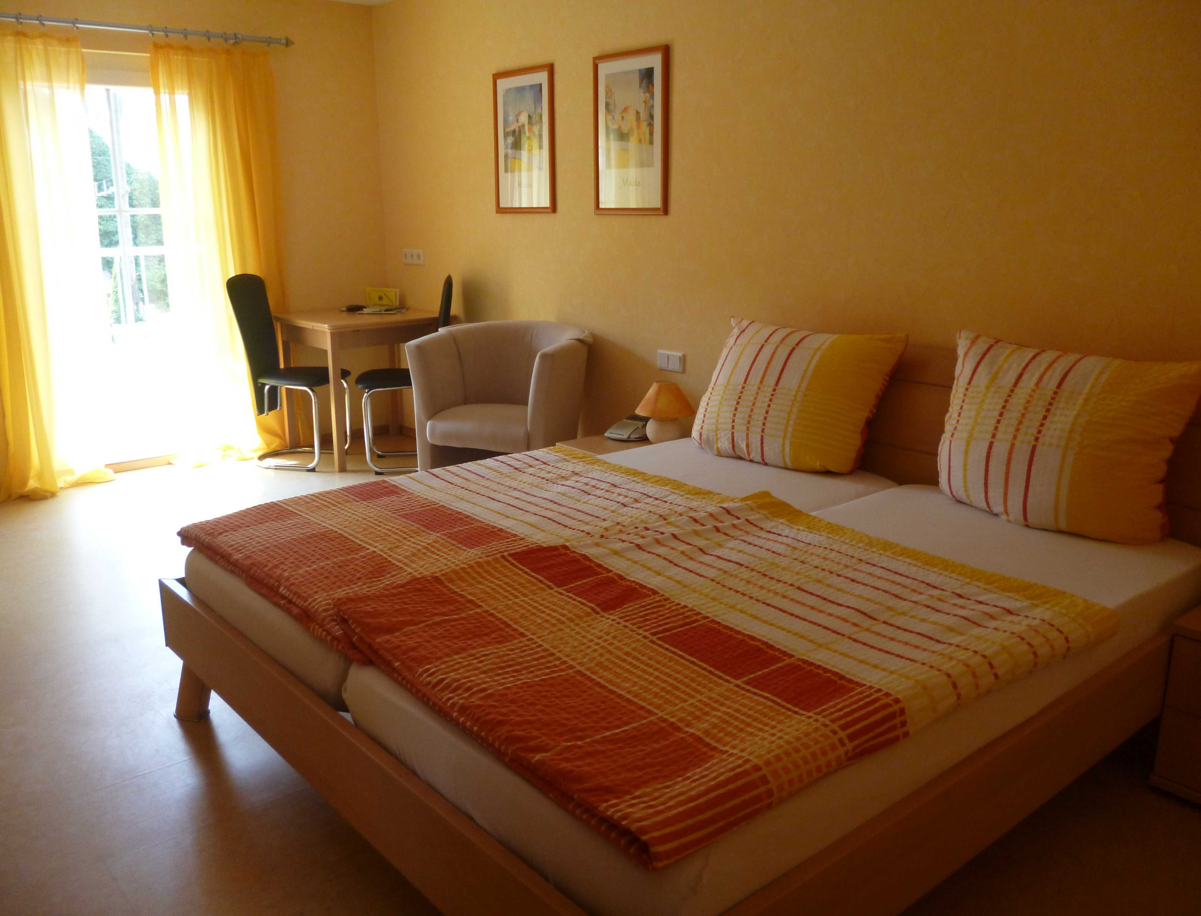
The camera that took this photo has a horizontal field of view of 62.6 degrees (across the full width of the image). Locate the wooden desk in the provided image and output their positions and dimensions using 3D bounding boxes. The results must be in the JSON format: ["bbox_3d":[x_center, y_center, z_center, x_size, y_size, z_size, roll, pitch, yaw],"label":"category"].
[{"bbox_3d":[-1.281,-0.396,5.442,0.720,0.755,0.720,-11,17,-39],"label":"wooden desk"}]

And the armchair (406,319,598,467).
[{"bbox_3d":[-0.388,-0.179,4.459,0.700,0.790,0.660,6,15,23],"label":"armchair"}]

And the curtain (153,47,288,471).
[{"bbox_3d":[-1.948,-1.020,5.153,0.680,2.110,0.150,-11,17,-39],"label":"curtain"}]

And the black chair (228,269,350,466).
[{"bbox_3d":[-1.599,-0.466,5.226,0.580,0.997,0.420,3,14,13],"label":"black chair"}]

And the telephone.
[{"bbox_3d":[0.122,-0.122,4.041,0.170,0.085,0.205,11,17,38],"label":"telephone"}]

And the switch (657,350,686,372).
[{"bbox_3d":[0.290,-0.403,4.120,0.014,0.081,0.153,-11,17,-39],"label":"switch"}]

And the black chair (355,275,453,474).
[{"bbox_3d":[-1.026,-0.448,5.146,0.570,0.997,0.420,-2,14,-6],"label":"black chair"}]

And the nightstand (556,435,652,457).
[{"bbox_3d":[0.135,0.137,3.986,0.450,0.393,0.430,-11,17,-39],"label":"nightstand"}]

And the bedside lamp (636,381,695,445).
[{"bbox_3d":[0.262,-0.172,3.882,0.236,0.255,0.236,0,14,0],"label":"bedside lamp"}]

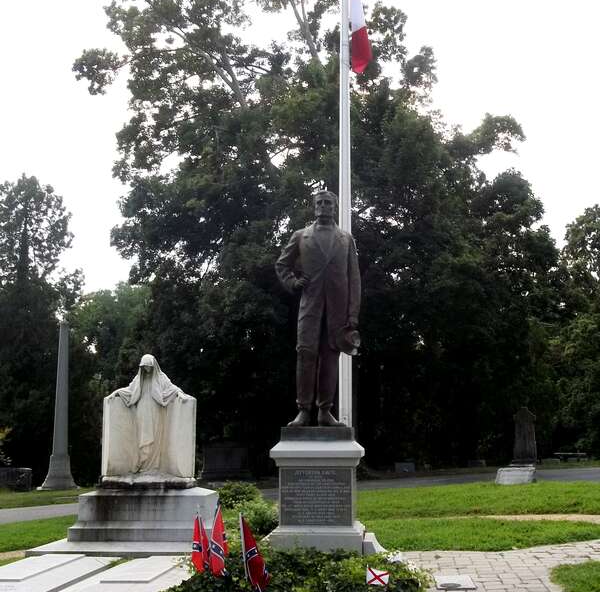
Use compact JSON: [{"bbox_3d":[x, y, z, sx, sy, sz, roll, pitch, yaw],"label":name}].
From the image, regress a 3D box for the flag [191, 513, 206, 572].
[{"bbox_3d":[-0.679,1.650,5.569,0.110,0.400,0.110,-1,-8,7],"label":"flag"}]

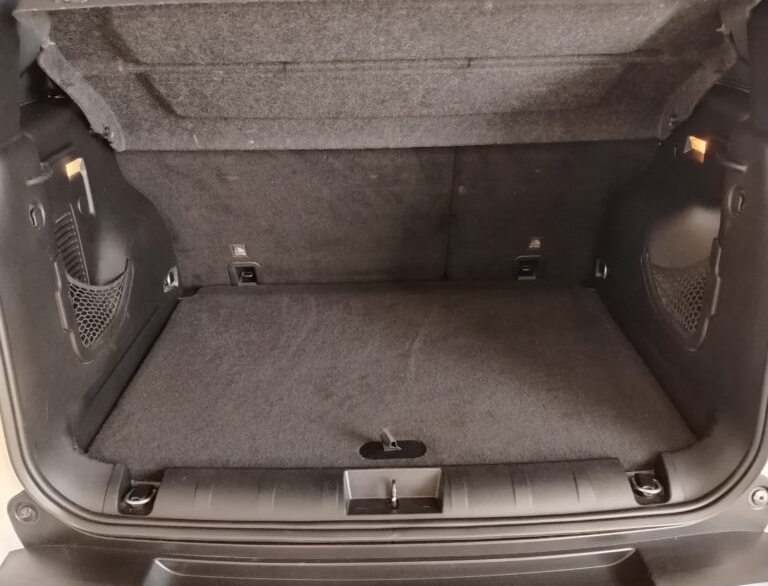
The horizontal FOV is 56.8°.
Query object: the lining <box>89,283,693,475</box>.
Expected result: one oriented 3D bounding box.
[{"bbox_3d":[0.011,0.142,1.418,0.983,0.040,0.714,-1,25,0],"label":"lining"}]

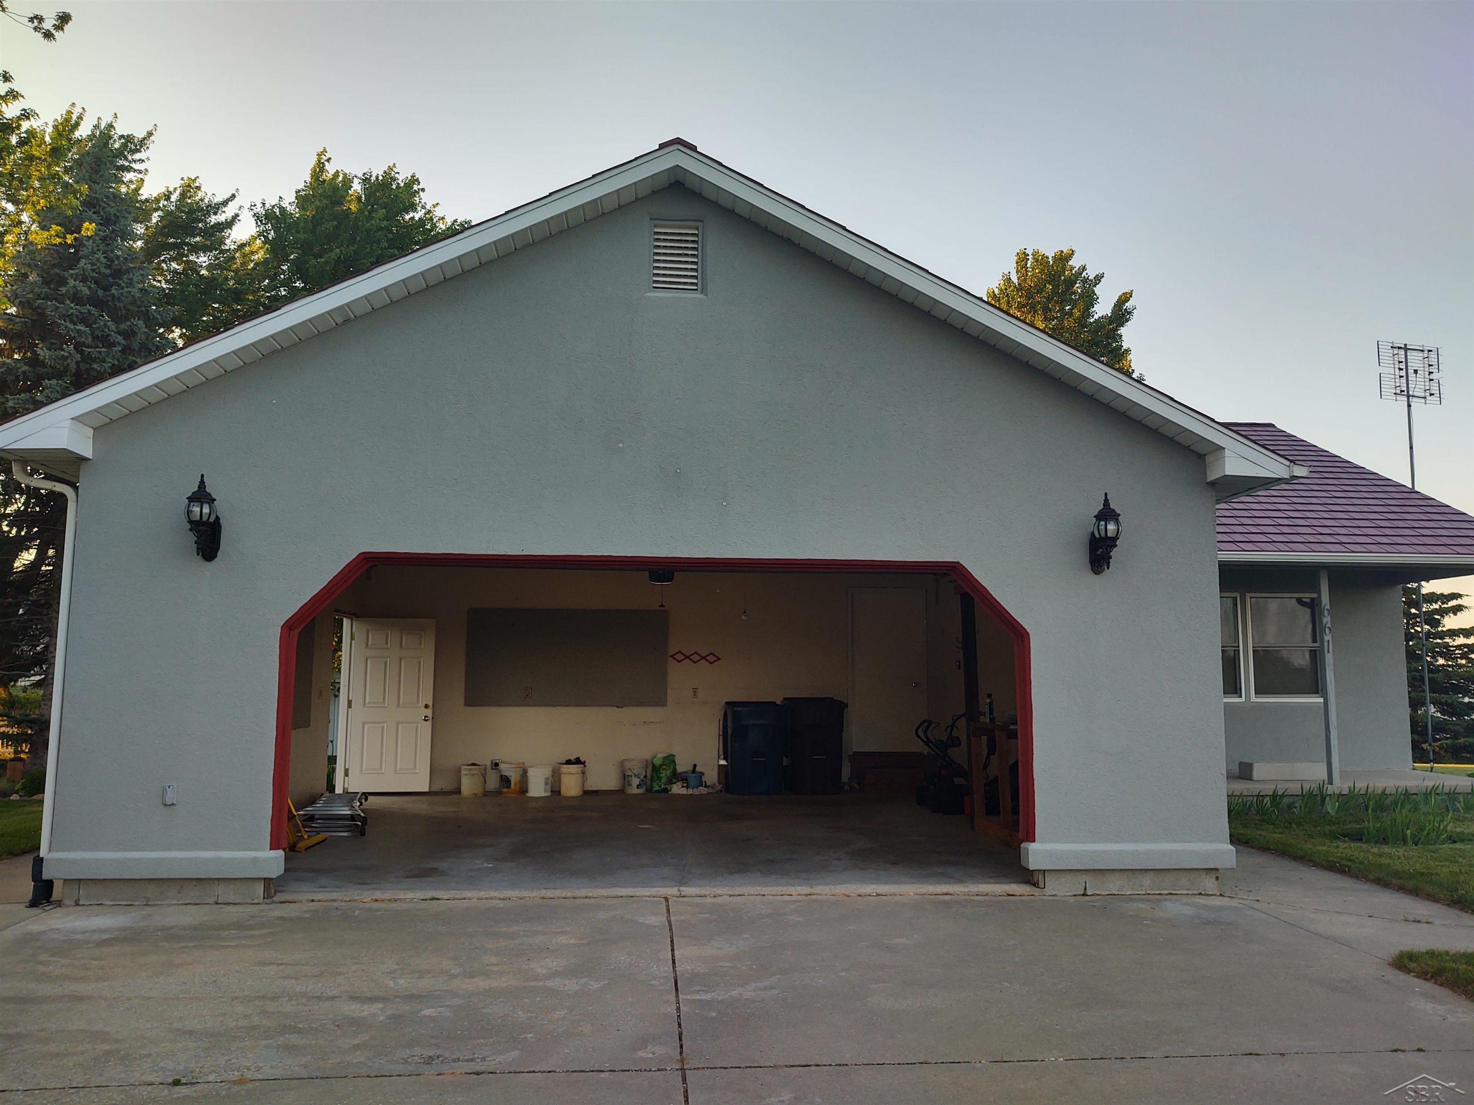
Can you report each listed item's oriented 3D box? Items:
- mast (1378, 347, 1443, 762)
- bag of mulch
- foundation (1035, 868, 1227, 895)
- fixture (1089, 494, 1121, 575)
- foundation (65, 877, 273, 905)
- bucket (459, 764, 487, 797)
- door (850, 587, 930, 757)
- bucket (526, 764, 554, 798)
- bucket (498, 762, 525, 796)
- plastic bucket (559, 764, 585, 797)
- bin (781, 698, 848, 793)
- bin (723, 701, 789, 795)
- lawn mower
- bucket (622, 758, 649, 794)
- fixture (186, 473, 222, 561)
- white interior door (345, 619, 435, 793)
[{"bbox_3d":[9.813,0.123,16.486,1.100,6.420,0.320,2,-7,-17],"label":"mast"},{"bbox_3d":[-0.892,2.676,13.985,0.330,0.480,0.180,1,-6,-5],"label":"bag of mulch"},{"bbox_3d":[2.689,2.269,7.991,1.270,0.180,0.250,1,-6,-5],"label":"foundation"},{"bbox_3d":[2.554,-0.140,7.988,0.210,0.560,0.275,1,-6,-5],"label":"fixture"},{"bbox_3d":[-3.570,2.124,7.276,1.250,0.170,0.200,1,-6,-5],"label":"foundation"},{"bbox_3d":[-3.101,2.663,13.477,0.305,0.370,0.305,1,-6,-5],"label":"bucket"},{"bbox_3d":[1.921,1.497,14.585,0.980,2.060,0.070,1,-6,-5],"label":"door"},{"bbox_3d":[-2.310,2.656,13.482,0.300,0.370,0.300,1,-6,-5],"label":"bucket"},{"bbox_3d":[-2.688,2.686,13.691,0.305,0.375,0.305,1,-6,-5],"label":"bucket"},{"bbox_3d":[-1.953,2.677,13.572,0.305,0.375,0.305,1,-6,-5],"label":"plastic bucket"},{"bbox_3d":[0.952,2.364,14.074,0.680,1.140,0.780,1,-6,-5],"label":"bin"},{"bbox_3d":[0.228,2.362,13.908,0.680,1.090,0.750,1,-6,-5],"label":"bin"},{"bbox_3d":[2.398,2.235,12.309,1.100,1.020,0.600,-1,-6,9],"label":"lawn mower"},{"bbox_3d":[-1.212,2.685,13.765,0.300,0.395,0.300,1,-6,-5],"label":"bucket"},{"bbox_3d":[-3.388,-0.221,7.303,0.200,0.545,0.290,1,-6,-5],"label":"fixture"},{"bbox_3d":[-4.085,1.811,13.619,0.920,2.030,0.050,1,-6,-5],"label":"white interior door"}]

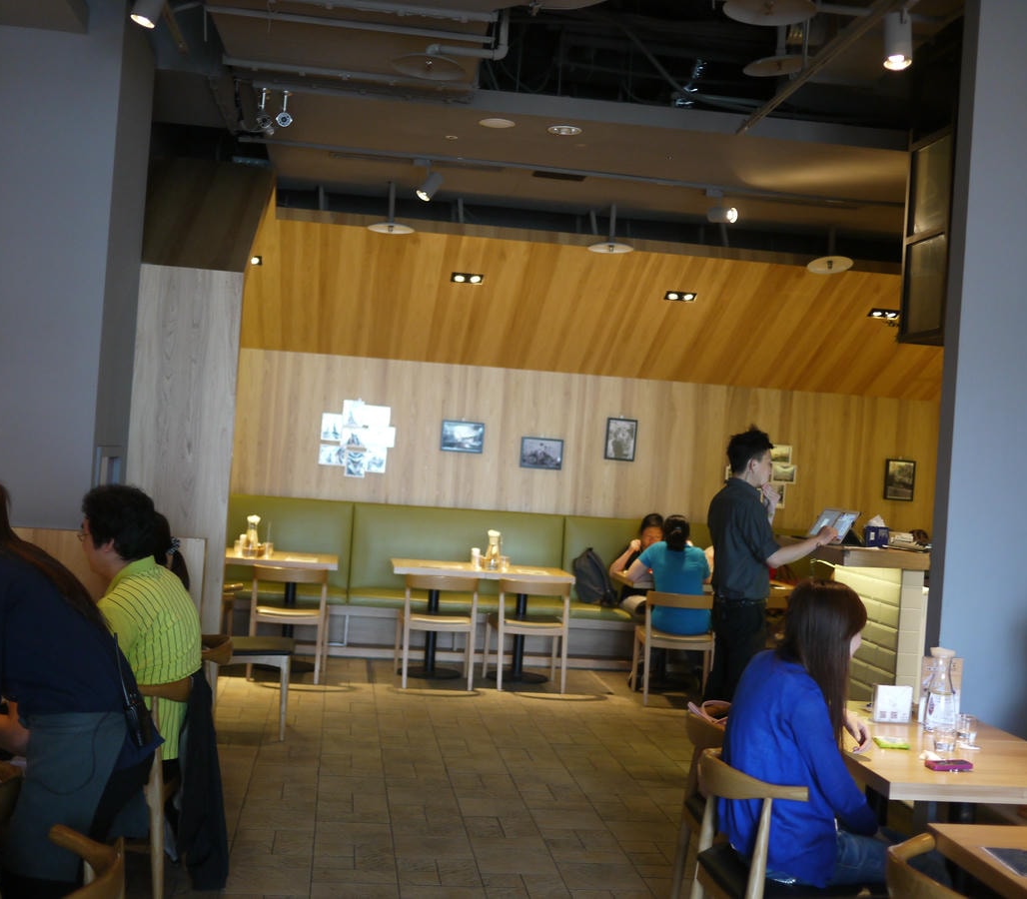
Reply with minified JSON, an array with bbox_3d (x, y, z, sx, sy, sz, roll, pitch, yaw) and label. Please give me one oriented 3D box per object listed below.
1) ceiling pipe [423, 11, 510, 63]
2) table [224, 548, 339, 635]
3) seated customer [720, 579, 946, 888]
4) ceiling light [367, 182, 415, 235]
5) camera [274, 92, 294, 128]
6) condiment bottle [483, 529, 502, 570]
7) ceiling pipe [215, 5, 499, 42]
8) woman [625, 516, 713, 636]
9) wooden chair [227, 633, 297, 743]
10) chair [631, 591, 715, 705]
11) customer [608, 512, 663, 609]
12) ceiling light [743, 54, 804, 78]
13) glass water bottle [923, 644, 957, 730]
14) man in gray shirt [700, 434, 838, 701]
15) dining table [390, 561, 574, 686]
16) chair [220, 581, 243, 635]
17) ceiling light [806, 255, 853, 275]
[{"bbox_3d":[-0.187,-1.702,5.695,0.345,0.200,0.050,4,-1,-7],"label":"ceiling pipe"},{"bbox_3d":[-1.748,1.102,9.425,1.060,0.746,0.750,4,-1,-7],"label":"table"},{"bbox_3d":[0.833,0.948,3.606,0.720,1.220,0.460,4,-1,-17],"label":"seated customer"},{"bbox_3d":[-0.764,-1.532,8.760,0.300,0.310,0.300,4,-1,-7],"label":"ceiling light"},{"bbox_3d":[-1.122,-1.660,6.781,0.090,0.170,0.150,4,-1,-10],"label":"camera"},{"bbox_3d":[-0.142,0.708,9.744,0.105,0.265,0.105,4,-1,-7],"label":"condiment bottle"},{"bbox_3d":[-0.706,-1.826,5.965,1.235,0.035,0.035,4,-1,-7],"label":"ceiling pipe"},{"bbox_3d":[1.029,1.053,9.337,0.530,1.220,0.720,4,-1,-2],"label":"woman"},{"bbox_3d":[-1.420,1.089,7.250,0.520,0.740,0.550,4,-1,-7],"label":"wooden chair"},{"bbox_3d":[1.073,1.310,9.190,0.480,0.710,0.540,4,-1,0],"label":"chair"},{"bbox_3d":[0.997,1.072,10.290,0.580,1.200,0.720,4,-1,-9],"label":"customer"},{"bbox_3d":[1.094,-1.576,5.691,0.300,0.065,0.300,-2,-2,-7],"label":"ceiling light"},{"bbox_3d":[1.356,0.752,4.371,0.100,0.258,0.100,4,-1,-7],"label":"glass water bottle"},{"bbox_3d":[1.580,0.792,8.699,0.700,1.800,0.520,4,-1,-21],"label":"man in gray shirt"},{"bbox_3d":[-0.244,1.206,9.728,1.230,0.740,0.780,4,-1,-7],"label":"dining table"},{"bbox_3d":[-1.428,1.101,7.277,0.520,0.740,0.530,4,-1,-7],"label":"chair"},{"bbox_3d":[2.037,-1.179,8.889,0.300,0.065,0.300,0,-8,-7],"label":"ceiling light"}]

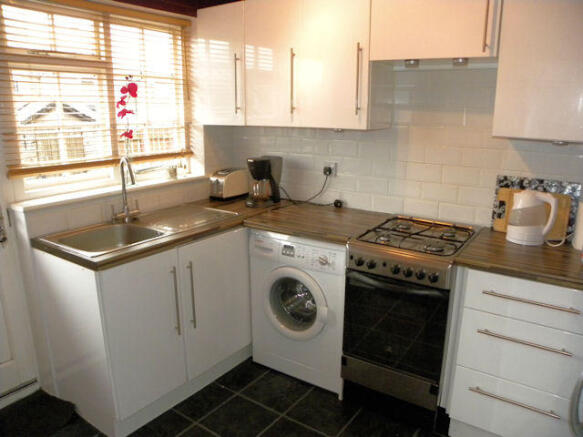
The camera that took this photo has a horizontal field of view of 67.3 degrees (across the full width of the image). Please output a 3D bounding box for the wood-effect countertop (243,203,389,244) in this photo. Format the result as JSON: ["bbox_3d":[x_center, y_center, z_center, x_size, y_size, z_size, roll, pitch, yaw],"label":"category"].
[{"bbox_3d":[0.179,0.009,2.523,0.673,0.038,0.618,9,16,33],"label":"wood-effect countertop"}]

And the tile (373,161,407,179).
[{"bbox_3d":[0.571,-0.281,2.530,0.200,0.100,0.010,10,17,35],"label":"tile"}]

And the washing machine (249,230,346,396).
[{"bbox_3d":[0.171,0.473,2.602,0.607,0.856,0.580,9,16,33],"label":"washing machine"}]

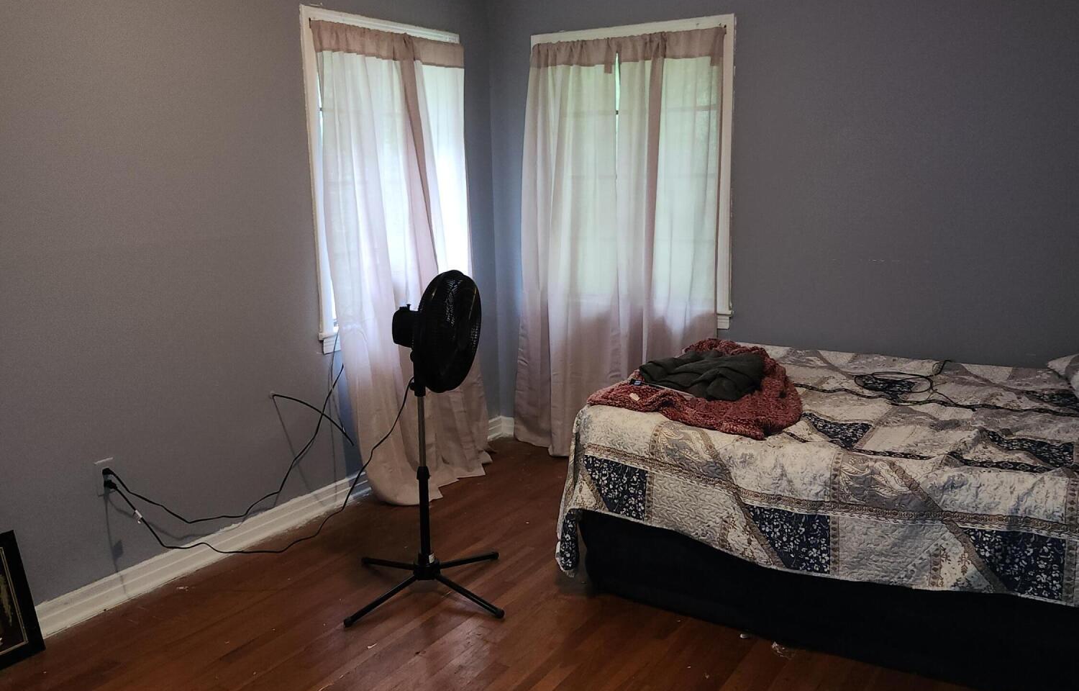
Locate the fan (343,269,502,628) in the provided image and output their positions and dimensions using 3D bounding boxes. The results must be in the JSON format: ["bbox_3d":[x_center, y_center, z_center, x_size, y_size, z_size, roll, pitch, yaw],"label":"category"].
[{"bbox_3d":[-0.401,0.305,3.274,0.517,1.114,0.507,-2,10,-5],"label":"fan"}]

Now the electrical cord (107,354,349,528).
[{"bbox_3d":[-1.111,0.399,3.678,0.085,0.547,1.204,5,12,31],"label":"electrical cord"}]

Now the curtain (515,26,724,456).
[{"bbox_3d":[0.305,-0.440,4.656,1.174,2.050,0.209,5,12,31],"label":"curtain"}]

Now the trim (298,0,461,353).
[{"bbox_3d":[-0.637,-0.742,4.349,0.070,1.408,1.095,5,12,31],"label":"trim"}]

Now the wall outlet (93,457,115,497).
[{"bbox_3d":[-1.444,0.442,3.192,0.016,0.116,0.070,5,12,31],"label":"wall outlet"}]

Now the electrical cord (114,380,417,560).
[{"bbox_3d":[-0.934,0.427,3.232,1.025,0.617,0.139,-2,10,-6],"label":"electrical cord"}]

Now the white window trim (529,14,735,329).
[{"bbox_3d":[0.419,-0.811,4.619,1.095,1.418,0.070,5,12,31],"label":"white window trim"}]

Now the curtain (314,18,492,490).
[{"bbox_3d":[-0.505,-0.366,4.351,0.308,2.050,1.055,5,12,31],"label":"curtain"}]

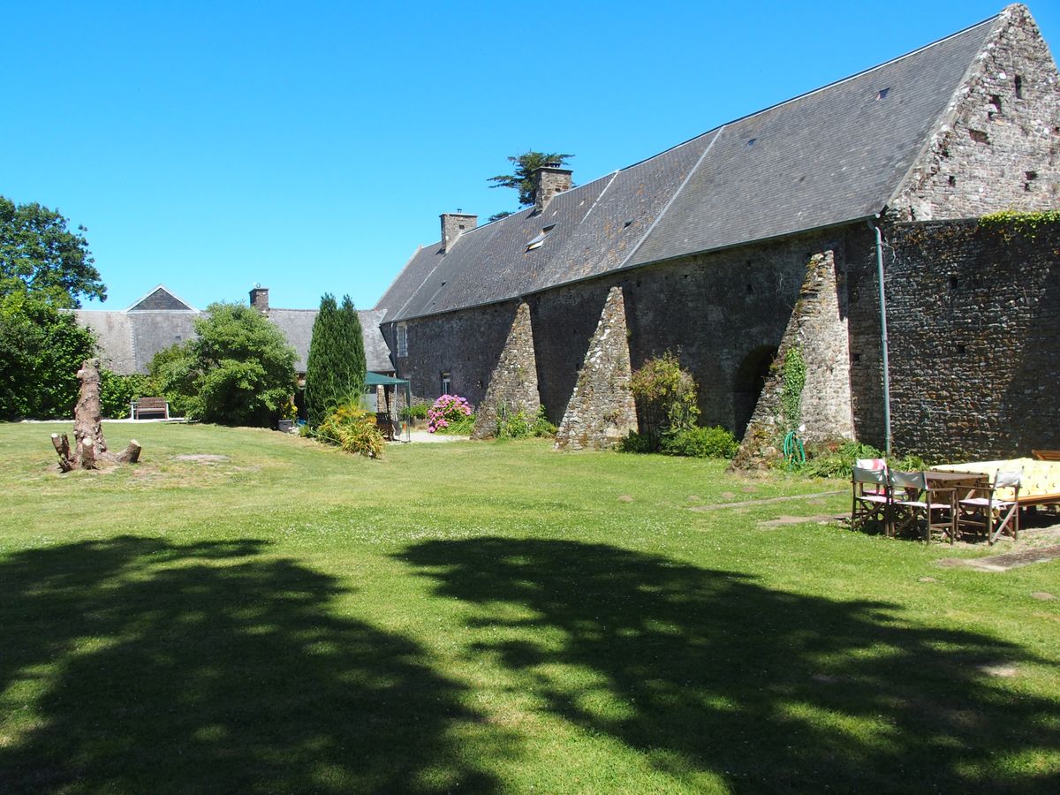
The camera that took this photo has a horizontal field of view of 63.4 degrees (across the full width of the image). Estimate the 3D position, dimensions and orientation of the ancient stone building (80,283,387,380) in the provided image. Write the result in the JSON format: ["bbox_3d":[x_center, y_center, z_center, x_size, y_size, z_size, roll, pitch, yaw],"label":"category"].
[{"bbox_3d":[-17.000,-2.850,51.100,17.500,7.400,7.600,-1,1,-19],"label":"ancient stone building"}]

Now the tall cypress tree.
[{"bbox_3d":[-7.100,-1.270,31.200,2.200,4.950,2.100,-1,1,-13],"label":"tall cypress tree"}]

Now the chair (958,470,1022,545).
[{"bbox_3d":[5.550,1.290,10.300,0.590,0.860,0.480,-2,1,-40],"label":"chair"}]

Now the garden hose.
[{"bbox_3d":[6.020,1.160,19.600,0.520,0.880,0.220,-1,1,-22],"label":"garden hose"}]

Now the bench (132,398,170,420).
[{"bbox_3d":[-15.400,0.460,34.800,1.520,0.900,0.650,-1,1,-16],"label":"bench"}]

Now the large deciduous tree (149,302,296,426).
[{"bbox_3d":[-12.100,-1.300,33.500,5.500,4.800,5.200,-1,1,-20],"label":"large deciduous tree"}]

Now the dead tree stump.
[{"bbox_3d":[-8.570,0.245,17.000,1.700,2.080,1.500,-1,1,-27],"label":"dead tree stump"}]

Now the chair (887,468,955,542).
[{"bbox_3d":[4.760,1.290,10.430,0.480,0.860,0.590,-1,1,-21],"label":"chair"}]

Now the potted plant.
[{"bbox_3d":[-8.650,0.620,30.600,0.660,1.150,0.600,-1,1,-18],"label":"potted plant"}]

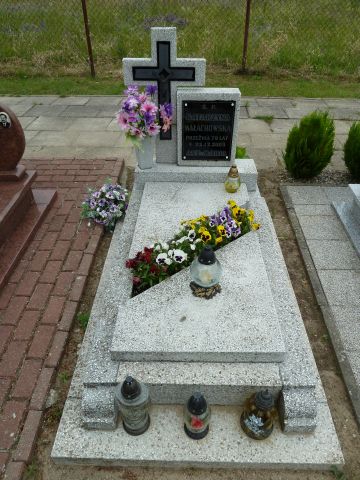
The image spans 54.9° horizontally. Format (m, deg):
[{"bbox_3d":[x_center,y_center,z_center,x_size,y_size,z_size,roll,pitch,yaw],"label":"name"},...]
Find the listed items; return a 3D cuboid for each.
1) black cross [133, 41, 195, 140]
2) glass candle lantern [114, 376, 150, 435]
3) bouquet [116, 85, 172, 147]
[{"bbox_3d":[-0.097,-0.893,2.146,0.373,0.587,0.022,1,41,1],"label":"black cross"},{"bbox_3d":[-0.178,0.619,1.332,0.121,0.346,0.121,1,41,1],"label":"glass candle lantern"},{"bbox_3d":[-0.217,-0.750,2.129,0.340,0.370,0.300,1,41,1],"label":"bouquet"}]

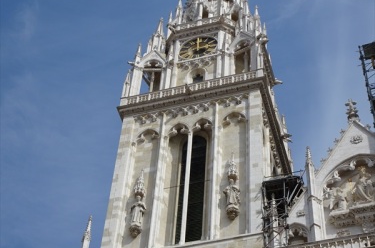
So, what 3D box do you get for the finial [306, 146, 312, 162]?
[{"bbox_3d":[8.156,2.018,59.916,0.420,1.680,0.420,-12,-53,13],"label":"finial"}]

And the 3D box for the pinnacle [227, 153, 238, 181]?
[{"bbox_3d":[3.114,2.852,61.542,0.720,2.829,0.700,-12,-53,13],"label":"pinnacle"}]

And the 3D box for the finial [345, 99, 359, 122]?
[{"bbox_3d":[11.452,-0.940,62.541,0.850,2.733,0.850,-12,-53,13],"label":"finial"}]

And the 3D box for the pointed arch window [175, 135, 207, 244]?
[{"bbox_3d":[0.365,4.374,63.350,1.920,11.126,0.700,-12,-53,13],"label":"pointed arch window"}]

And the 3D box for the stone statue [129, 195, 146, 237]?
[{"bbox_3d":[-3.422,6.172,60.582,1.050,3.766,0.850,-12,-53,13],"label":"stone statue"}]

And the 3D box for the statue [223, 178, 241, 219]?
[{"bbox_3d":[2.930,4.831,59.116,1.050,3.655,0.850,-12,-53,13],"label":"statue"}]

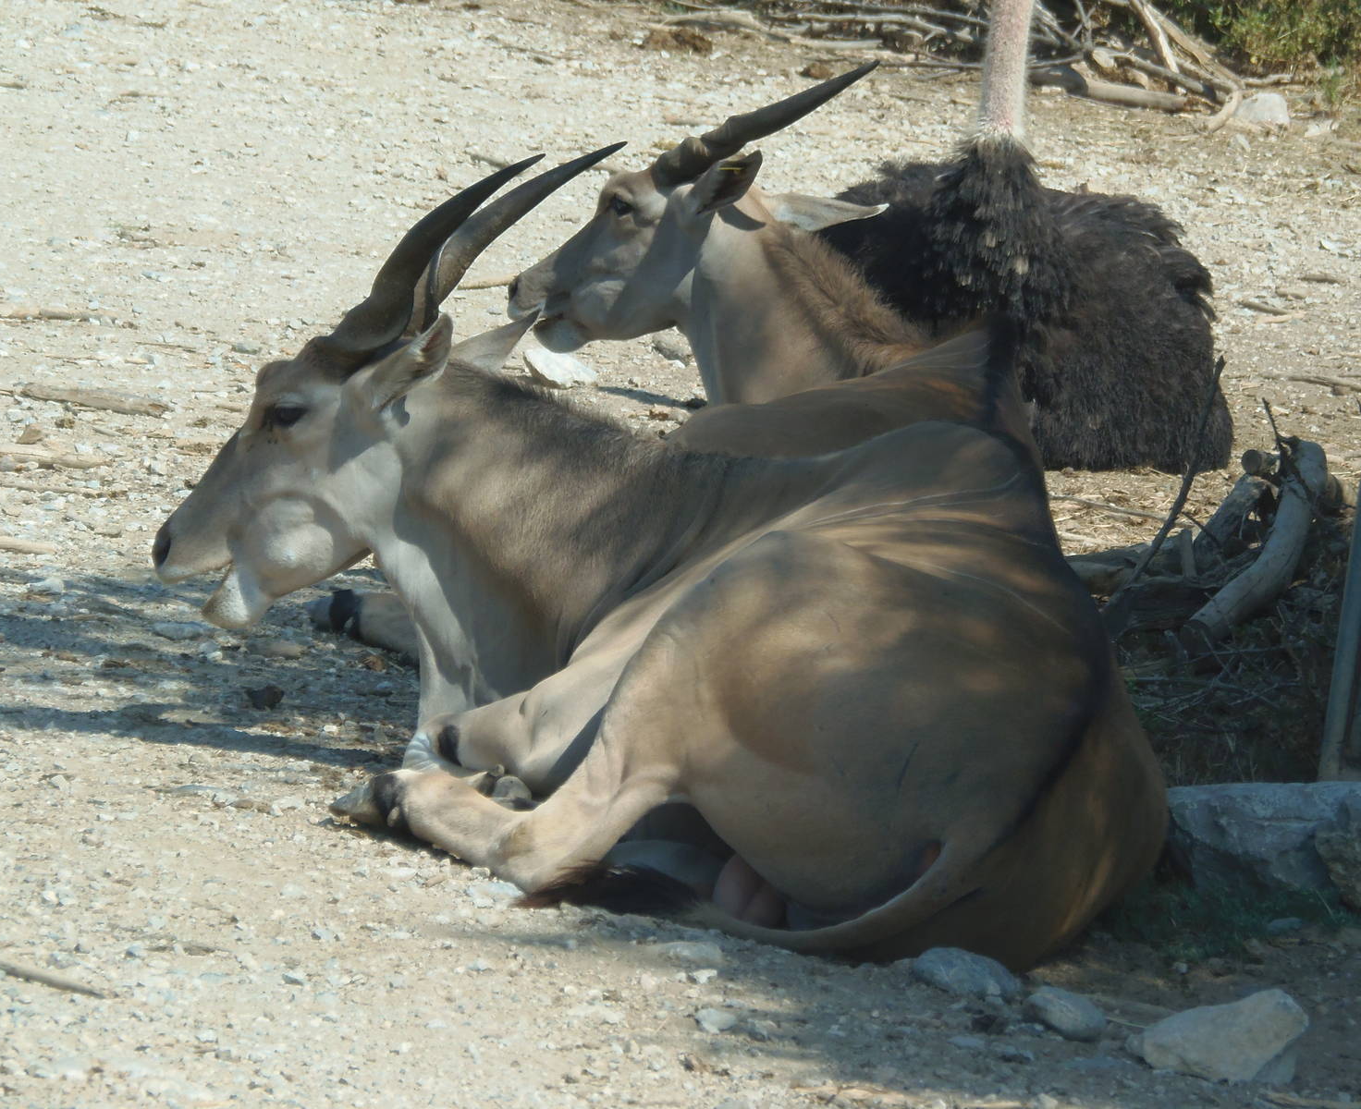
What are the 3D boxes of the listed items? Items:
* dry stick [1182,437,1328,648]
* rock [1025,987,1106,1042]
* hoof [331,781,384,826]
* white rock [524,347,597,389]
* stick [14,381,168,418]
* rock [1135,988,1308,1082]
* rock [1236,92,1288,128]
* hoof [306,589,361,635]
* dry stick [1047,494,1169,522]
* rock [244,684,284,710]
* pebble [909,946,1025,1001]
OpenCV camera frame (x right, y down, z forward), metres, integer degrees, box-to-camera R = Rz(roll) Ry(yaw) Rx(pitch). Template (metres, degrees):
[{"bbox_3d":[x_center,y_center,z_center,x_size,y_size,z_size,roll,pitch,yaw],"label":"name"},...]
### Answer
[{"bbox_3d":[1.082,-0.027,22.400,0.110,0.100,0.680,9,31,19],"label":"dry stick"},{"bbox_3d":[0.506,0.605,15.670,0.106,0.050,0.078,8,6,0],"label":"rock"},{"bbox_3d":[-0.532,0.409,19.696,0.090,0.060,0.075,6,10,8],"label":"hoof"},{"bbox_3d":[-0.236,-0.366,23.406,0.145,0.062,0.100,8,6,0],"label":"white rock"},{"bbox_3d":[-1.069,-0.281,21.699,0.278,0.030,0.036,9,6,4],"label":"stick"},{"bbox_3d":[0.703,0.625,15.488,0.208,0.108,0.140,8,6,0],"label":"rock"},{"bbox_3d":[1.647,-1.257,33.723,0.150,0.095,0.110,8,6,0],"label":"rock"},{"bbox_3d":[-0.620,0.102,21.369,0.095,0.066,0.075,8,11,19],"label":"hoof"},{"bbox_3d":[0.833,-0.089,23.321,0.280,0.014,0.020,12,12,33],"label":"dry stick"},{"bbox_3d":[-0.720,0.246,20.593,0.064,0.036,0.050,5,10,0],"label":"rock"},{"bbox_3d":[0.382,0.560,15.916,0.146,0.050,0.100,8,6,0],"label":"pebble"}]

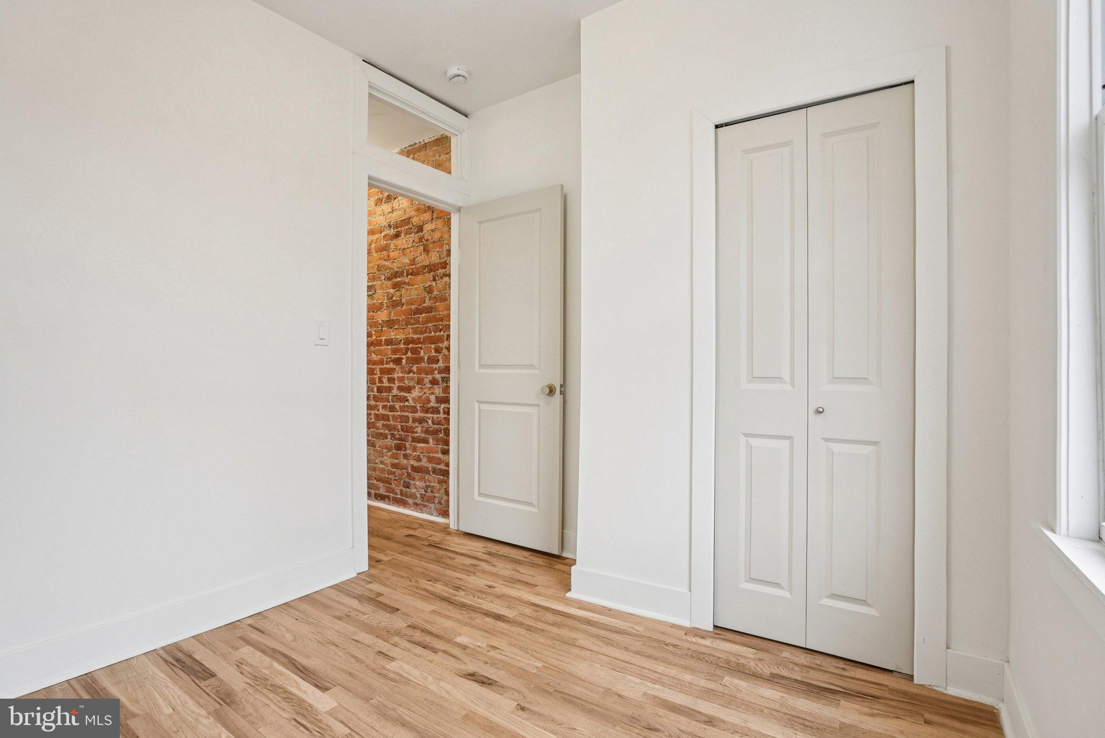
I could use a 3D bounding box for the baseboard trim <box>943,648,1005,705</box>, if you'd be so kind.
[{"bbox_3d":[1.339,0.978,1.563,0.143,0.135,0.028,0,0,29],"label":"baseboard trim"}]

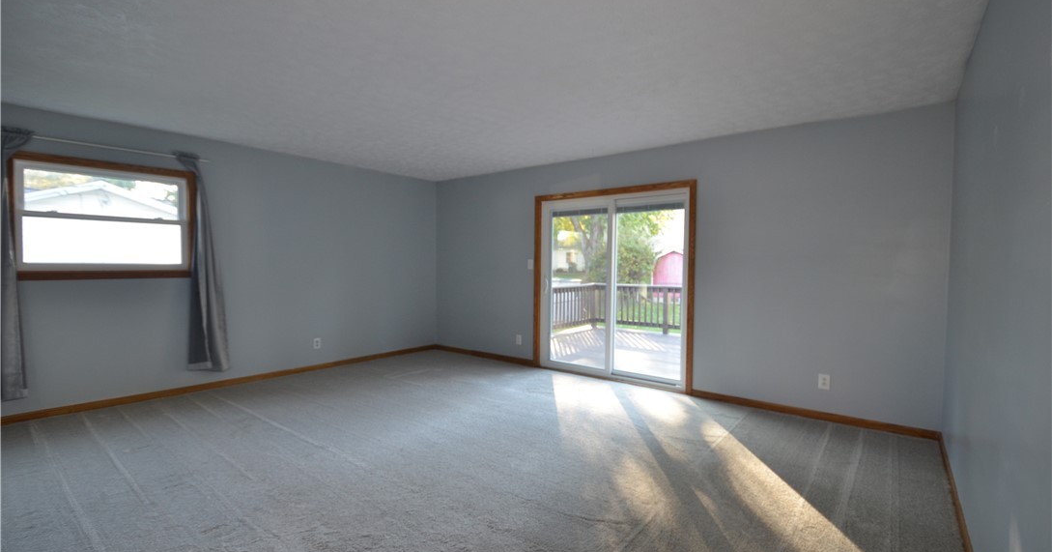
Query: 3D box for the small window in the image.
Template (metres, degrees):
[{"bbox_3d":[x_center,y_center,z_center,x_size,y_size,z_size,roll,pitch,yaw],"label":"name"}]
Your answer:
[{"bbox_3d":[-3.715,-0.490,3.945,0.100,1.040,1.250,2,2,40],"label":"small window"}]

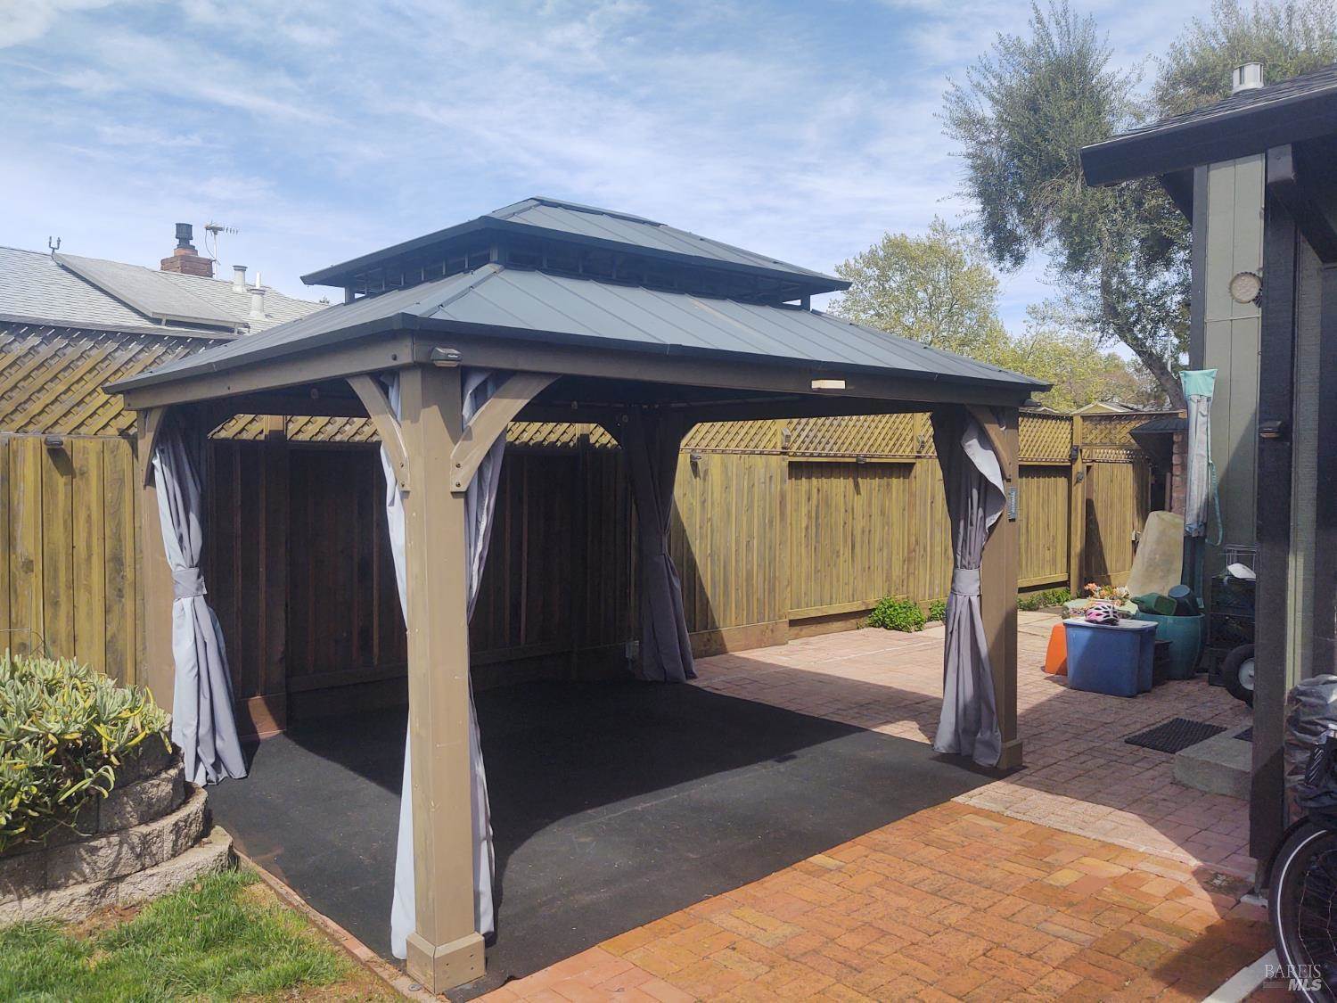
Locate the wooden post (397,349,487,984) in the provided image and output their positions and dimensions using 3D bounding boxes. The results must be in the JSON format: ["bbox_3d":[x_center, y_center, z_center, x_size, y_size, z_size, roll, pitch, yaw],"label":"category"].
[{"bbox_3d":[-0.752,0.554,3.403,0.182,2.012,0.182,-3,3,-42],"label":"wooden post"}]

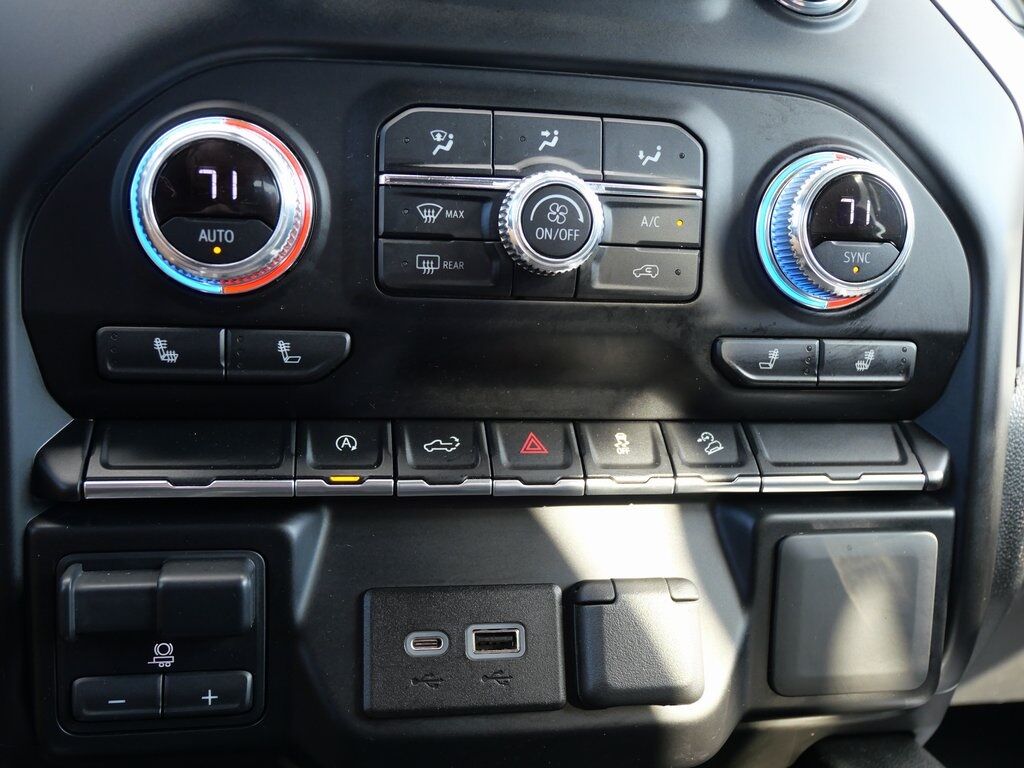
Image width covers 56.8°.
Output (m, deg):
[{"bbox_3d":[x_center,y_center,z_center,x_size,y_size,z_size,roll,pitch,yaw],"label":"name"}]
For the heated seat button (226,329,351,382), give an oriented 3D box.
[{"bbox_3d":[-0.065,-0.008,0.278,0.035,0.015,0.007,1,4,-11],"label":"heated seat button"}]

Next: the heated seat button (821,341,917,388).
[{"bbox_3d":[0.116,-0.007,0.312,0.035,0.015,0.007,1,4,-11],"label":"heated seat button"}]

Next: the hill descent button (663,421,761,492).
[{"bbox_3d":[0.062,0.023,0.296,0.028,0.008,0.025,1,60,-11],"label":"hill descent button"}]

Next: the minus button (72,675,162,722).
[{"bbox_3d":[-0.108,0.086,0.262,0.023,0.013,0.006,1,-4,-11],"label":"minus button"}]

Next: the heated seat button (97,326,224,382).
[{"bbox_3d":[-0.100,-0.009,0.271,0.034,0.015,0.007,1,4,-11],"label":"heated seat button"}]

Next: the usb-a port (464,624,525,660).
[{"bbox_3d":[-0.005,0.076,0.282,0.018,0.010,0.007,1,-6,-11],"label":"usb-a port"}]

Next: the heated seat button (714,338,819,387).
[{"bbox_3d":[0.081,-0.007,0.306,0.036,0.015,0.007,1,4,-11],"label":"heated seat button"}]

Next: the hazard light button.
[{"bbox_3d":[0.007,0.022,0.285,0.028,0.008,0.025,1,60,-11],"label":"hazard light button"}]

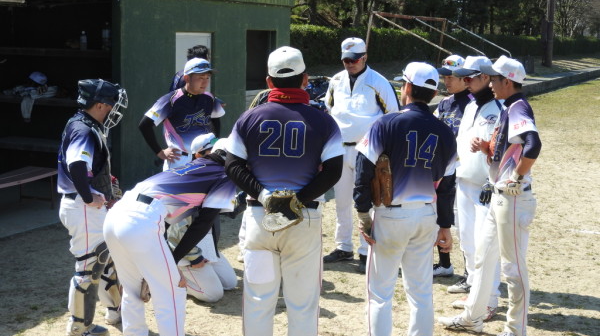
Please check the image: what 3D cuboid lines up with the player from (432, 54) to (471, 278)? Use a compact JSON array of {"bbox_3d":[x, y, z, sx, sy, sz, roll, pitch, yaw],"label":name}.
[{"bbox_3d":[1.225,0.029,7.126,0.380,1.740,0.500,-7,11,-41],"label":"player"}]

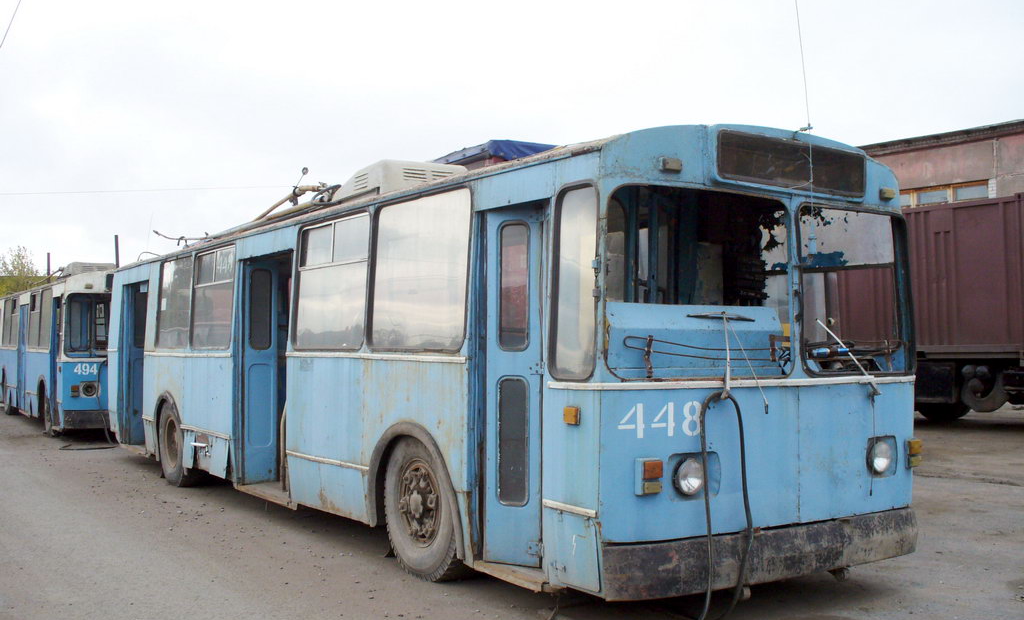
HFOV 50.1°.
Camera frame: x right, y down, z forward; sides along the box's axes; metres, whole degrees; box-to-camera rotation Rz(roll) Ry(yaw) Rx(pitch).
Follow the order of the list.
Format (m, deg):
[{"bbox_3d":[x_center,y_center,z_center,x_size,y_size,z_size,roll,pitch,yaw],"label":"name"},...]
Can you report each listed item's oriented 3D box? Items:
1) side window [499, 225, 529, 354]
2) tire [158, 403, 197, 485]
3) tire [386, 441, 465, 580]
[{"bbox_3d":[0.009,-0.138,6.568,0.222,0.775,0.040,-1,-3,33],"label":"side window"},{"bbox_3d":[-3.798,1.492,12.588,0.280,1.050,1.055,1,-3,-32],"label":"tire"},{"bbox_3d":[-0.536,1.308,7.524,0.280,1.050,1.055,1,-3,-32],"label":"tire"}]

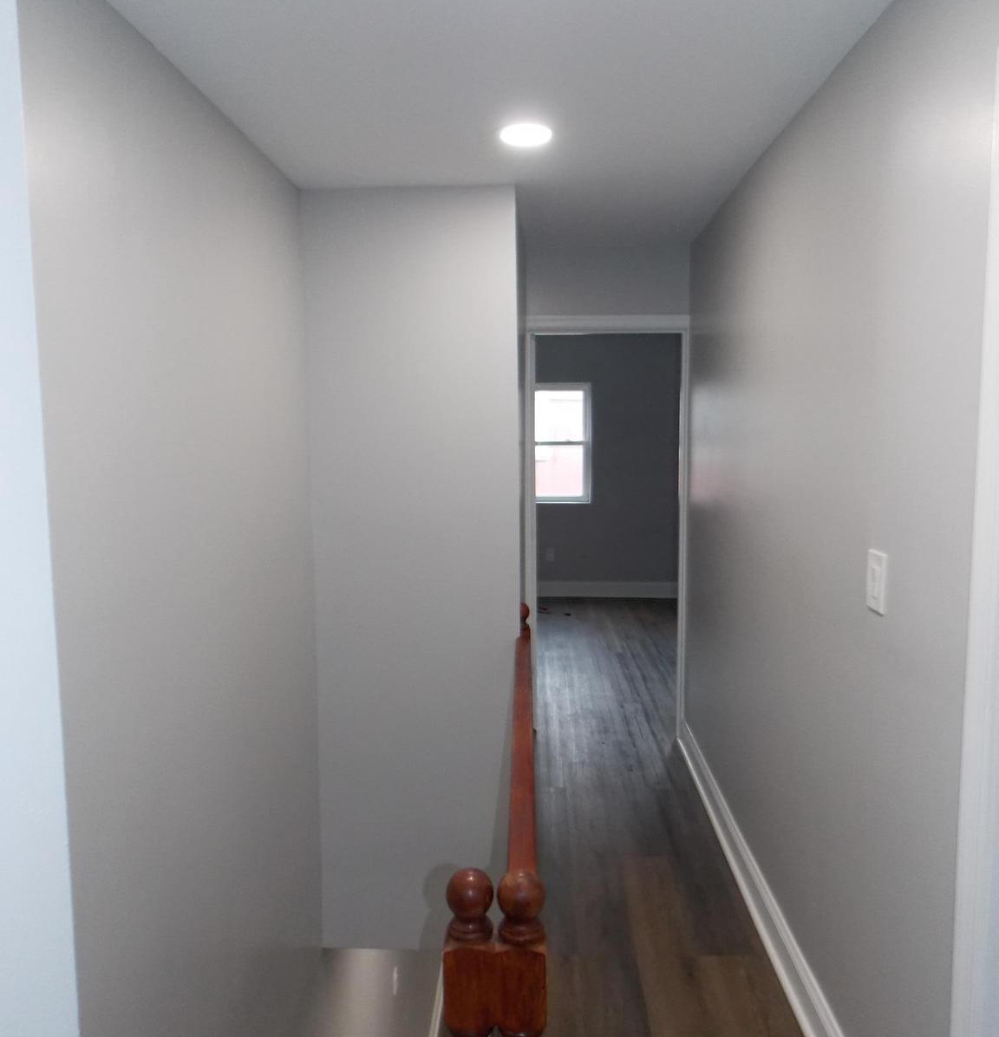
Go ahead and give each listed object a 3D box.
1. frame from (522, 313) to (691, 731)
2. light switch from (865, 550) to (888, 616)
[{"bbox_3d":[0.523,0.056,4.414,0.791,2.098,0.120,0,7,3],"label":"frame"},{"bbox_3d":[0.800,0.136,1.876,0.014,0.121,0.077,0,7,3],"label":"light switch"}]

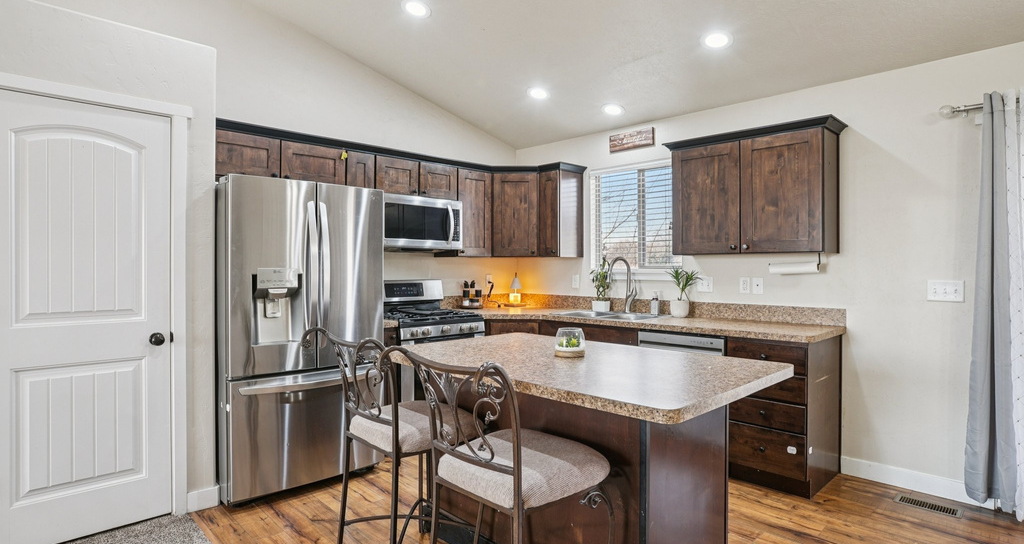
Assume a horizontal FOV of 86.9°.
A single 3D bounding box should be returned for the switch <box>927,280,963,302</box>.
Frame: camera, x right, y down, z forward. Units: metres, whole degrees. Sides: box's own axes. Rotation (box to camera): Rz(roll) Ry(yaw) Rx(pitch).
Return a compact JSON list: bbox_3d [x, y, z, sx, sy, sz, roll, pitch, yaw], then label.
[{"bbox_3d":[2.419,0.108,3.021,0.014,0.117,0.163,0,1,-45],"label":"switch"}]

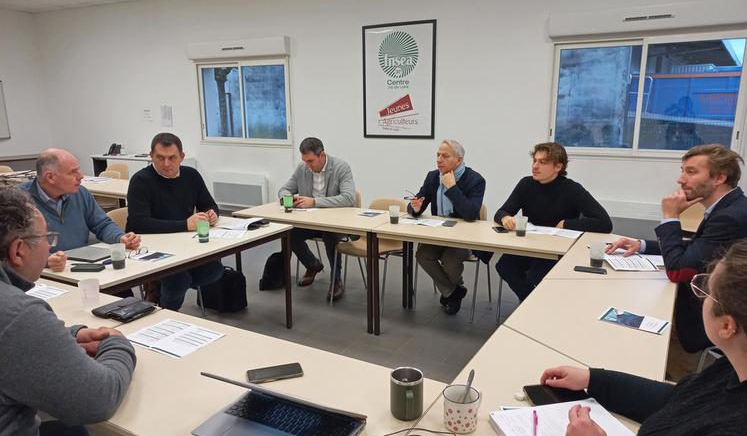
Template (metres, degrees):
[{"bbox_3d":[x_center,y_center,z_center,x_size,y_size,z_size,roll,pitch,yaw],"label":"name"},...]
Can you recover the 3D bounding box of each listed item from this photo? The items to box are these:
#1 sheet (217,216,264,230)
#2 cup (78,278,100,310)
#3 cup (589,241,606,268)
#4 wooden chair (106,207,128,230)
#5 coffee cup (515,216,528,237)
[{"bbox_3d":[-0.954,0.023,3.731,0.290,0.040,0.250,6,13,27],"label":"sheet"},{"bbox_3d":[-1.157,0.310,2.194,0.077,0.118,0.077,0,12,0],"label":"cup"},{"bbox_3d":[1.138,0.184,2.717,0.078,0.124,0.078,6,14,28],"label":"cup"},{"bbox_3d":[-1.625,0.350,3.959,0.510,0.800,0.480,6,13,27],"label":"wooden chair"},{"bbox_3d":[0.941,0.054,3.425,0.077,0.118,0.077,0,12,0],"label":"coffee cup"}]

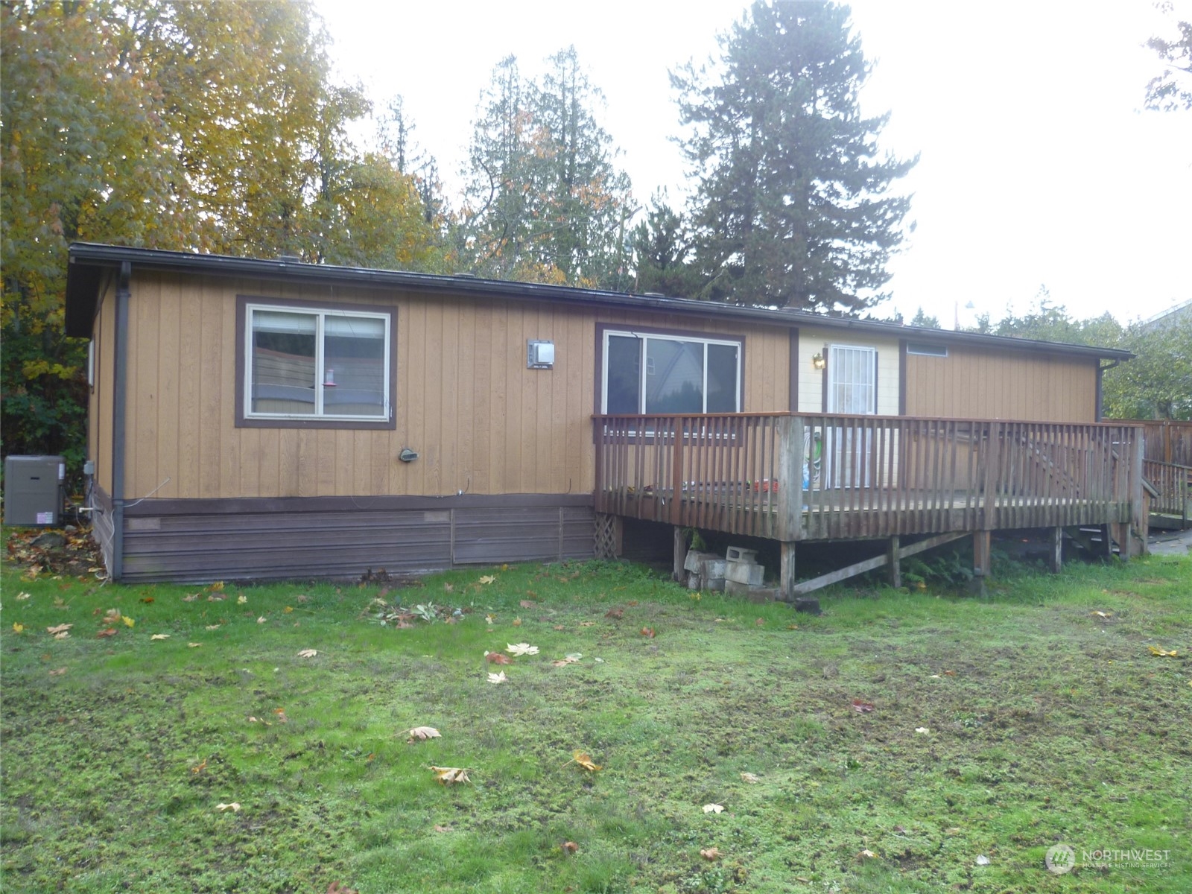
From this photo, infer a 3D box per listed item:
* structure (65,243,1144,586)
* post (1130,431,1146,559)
[{"bbox_3d":[0.533,-0.307,16.084,16.400,3.350,7.200,1,1,-29],"label":"structure"},{"bbox_3d":[6.605,0.562,11.750,0.100,1.540,0.100,1,1,-29],"label":"post"}]

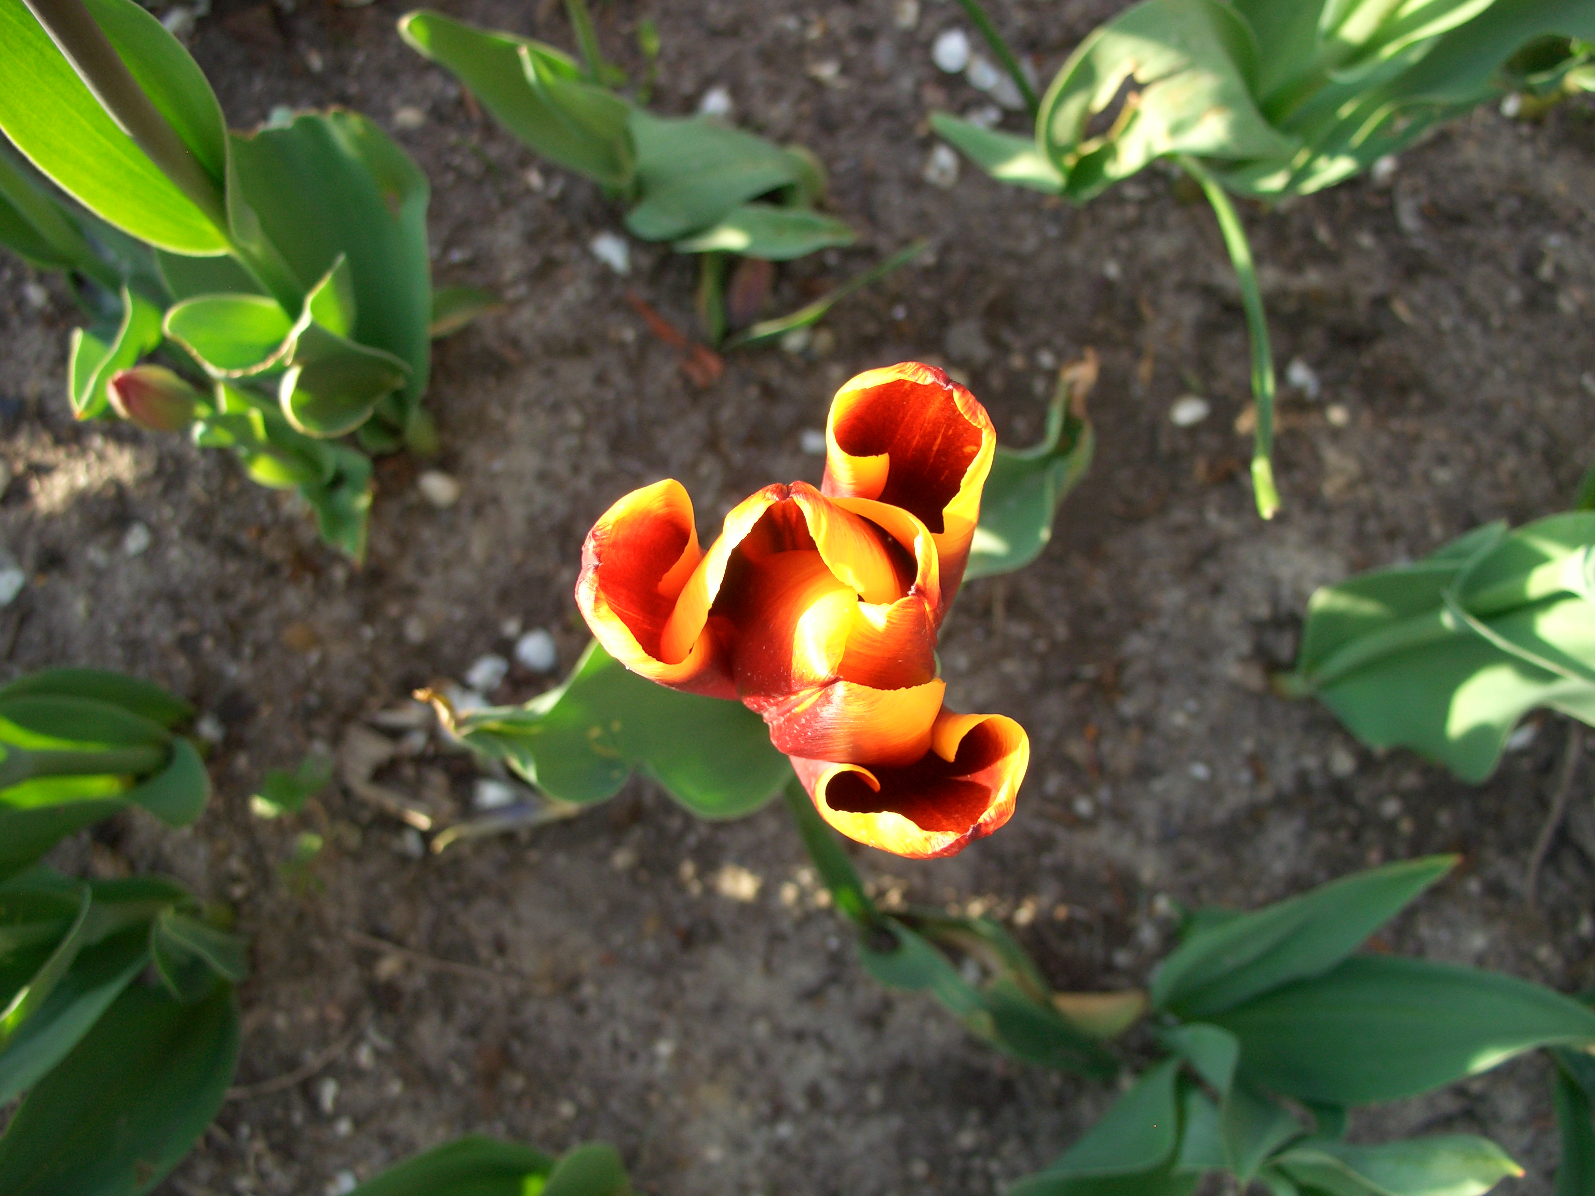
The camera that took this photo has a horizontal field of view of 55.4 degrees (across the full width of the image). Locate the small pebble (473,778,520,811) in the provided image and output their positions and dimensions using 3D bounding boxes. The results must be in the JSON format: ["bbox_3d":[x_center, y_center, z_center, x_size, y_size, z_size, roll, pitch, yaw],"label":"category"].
[{"bbox_3d":[-0.137,0.089,0.690,0.020,0.011,0.014,3,80,0],"label":"small pebble"}]

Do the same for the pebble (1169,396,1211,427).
[{"bbox_3d":[0.176,-0.083,0.681,0.018,0.009,0.013,-6,76,1],"label":"pebble"}]

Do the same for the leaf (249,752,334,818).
[{"bbox_3d":[-0.216,0.080,0.647,0.035,0.016,0.024,-33,77,-6],"label":"leaf"}]

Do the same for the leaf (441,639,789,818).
[{"bbox_3d":[-0.055,0.041,0.500,0.120,0.045,0.062,-5,75,8],"label":"leaf"}]

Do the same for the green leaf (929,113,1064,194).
[{"bbox_3d":[0.096,-0.208,0.714,0.070,0.028,0.027,27,81,4],"label":"green leaf"}]

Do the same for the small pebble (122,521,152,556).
[{"bbox_3d":[-0.308,-0.028,0.710,0.011,0.008,0.016,17,80,2],"label":"small pebble"}]

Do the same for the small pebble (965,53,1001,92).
[{"bbox_3d":[0.092,-0.260,0.754,0.016,0.011,0.019,-22,81,-4],"label":"small pebble"}]

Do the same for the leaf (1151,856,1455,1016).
[{"bbox_3d":[0.208,0.139,0.627,0.117,0.080,0.042,-31,82,-6],"label":"leaf"}]

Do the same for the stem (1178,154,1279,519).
[{"bbox_3d":[0.182,-0.111,0.640,0.022,0.020,0.162,-9,76,-2],"label":"stem"}]

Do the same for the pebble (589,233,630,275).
[{"bbox_3d":[-0.088,-0.161,0.712,0.021,0.010,0.013,43,81,12],"label":"pebble"}]

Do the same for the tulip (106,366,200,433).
[{"bbox_3d":[-0.227,-0.070,0.535,0.021,0.038,0.021,0,87,16],"label":"tulip"}]

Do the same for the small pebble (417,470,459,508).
[{"bbox_3d":[-0.162,-0.049,0.686,0.018,0.010,0.015,18,77,7],"label":"small pebble"}]

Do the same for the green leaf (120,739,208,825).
[{"bbox_3d":[-0.268,0.078,0.644,0.036,0.030,0.038,8,80,1],"label":"green leaf"}]

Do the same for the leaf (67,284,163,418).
[{"bbox_3d":[-0.250,-0.090,0.560,0.032,0.048,0.042,-31,77,-5],"label":"leaf"}]

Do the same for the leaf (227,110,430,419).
[{"bbox_3d":[-0.186,-0.130,0.605,0.070,0.160,0.038,4,62,-7],"label":"leaf"}]

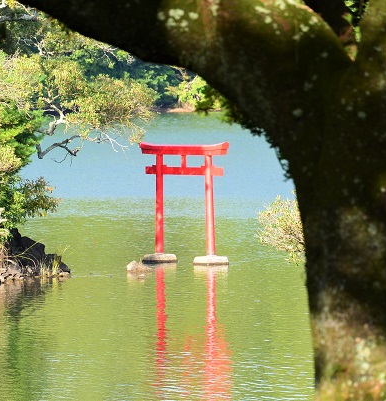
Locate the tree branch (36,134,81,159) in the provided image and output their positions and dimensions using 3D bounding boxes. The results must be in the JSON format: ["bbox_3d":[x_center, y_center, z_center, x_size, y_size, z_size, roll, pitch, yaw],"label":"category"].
[{"bbox_3d":[-2.905,-1.167,107.000,1.000,0.520,0.450,0,2,0],"label":"tree branch"}]

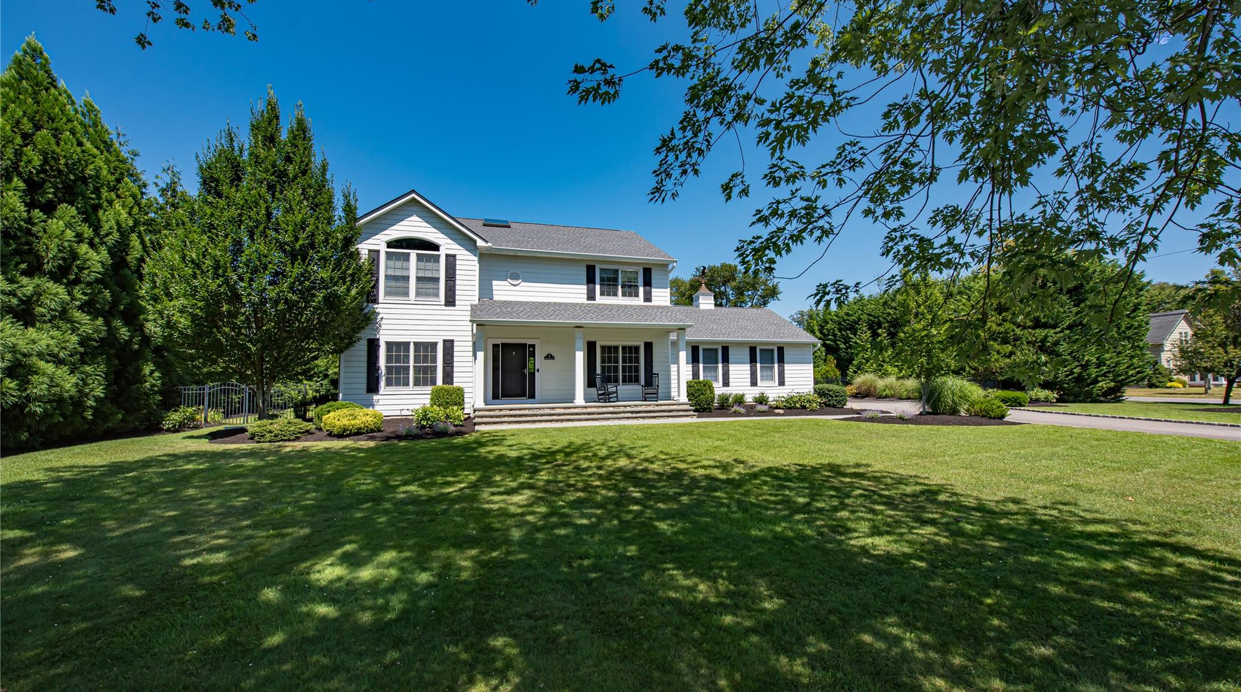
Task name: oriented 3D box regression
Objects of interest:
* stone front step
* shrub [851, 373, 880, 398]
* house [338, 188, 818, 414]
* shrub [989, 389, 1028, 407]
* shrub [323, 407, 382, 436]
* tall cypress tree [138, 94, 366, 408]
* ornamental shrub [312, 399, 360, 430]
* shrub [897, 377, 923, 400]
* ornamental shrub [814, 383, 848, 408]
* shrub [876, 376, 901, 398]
[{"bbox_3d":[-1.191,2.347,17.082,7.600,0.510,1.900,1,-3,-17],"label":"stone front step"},{"bbox_3d":[14.081,2.243,27.700,1.500,1.400,1.400,-2,-4,27],"label":"shrub"},{"bbox_3d":[-1.202,-1.598,23.151,20.000,8.750,12.000,1,-3,-17],"label":"house"},{"bbox_3d":[16.538,2.197,20.500,1.300,0.680,1.200,-3,-4,39],"label":"shrub"},{"bbox_3d":[-7.569,2.092,13.600,1.520,0.690,1.450,1,-3,-17],"label":"shrub"},{"bbox_3d":[-10.089,-2.381,13.700,5.150,9.500,5.000,2,-4,-37],"label":"tall cypress tree"},{"bbox_3d":[-8.565,2.071,14.700,1.450,0.720,1.400,1,-3,-17],"label":"ornamental shrub"},{"bbox_3d":[15.594,2.258,26.000,1.300,1.150,1.250,-2,-4,31],"label":"shrub"},{"bbox_3d":[8.851,2.047,20.300,1.300,0.980,1.200,-2,-4,23],"label":"ornamental shrub"},{"bbox_3d":[15.527,2.387,28.000,1.300,1.200,1.300,1,-3,-17],"label":"shrub"}]

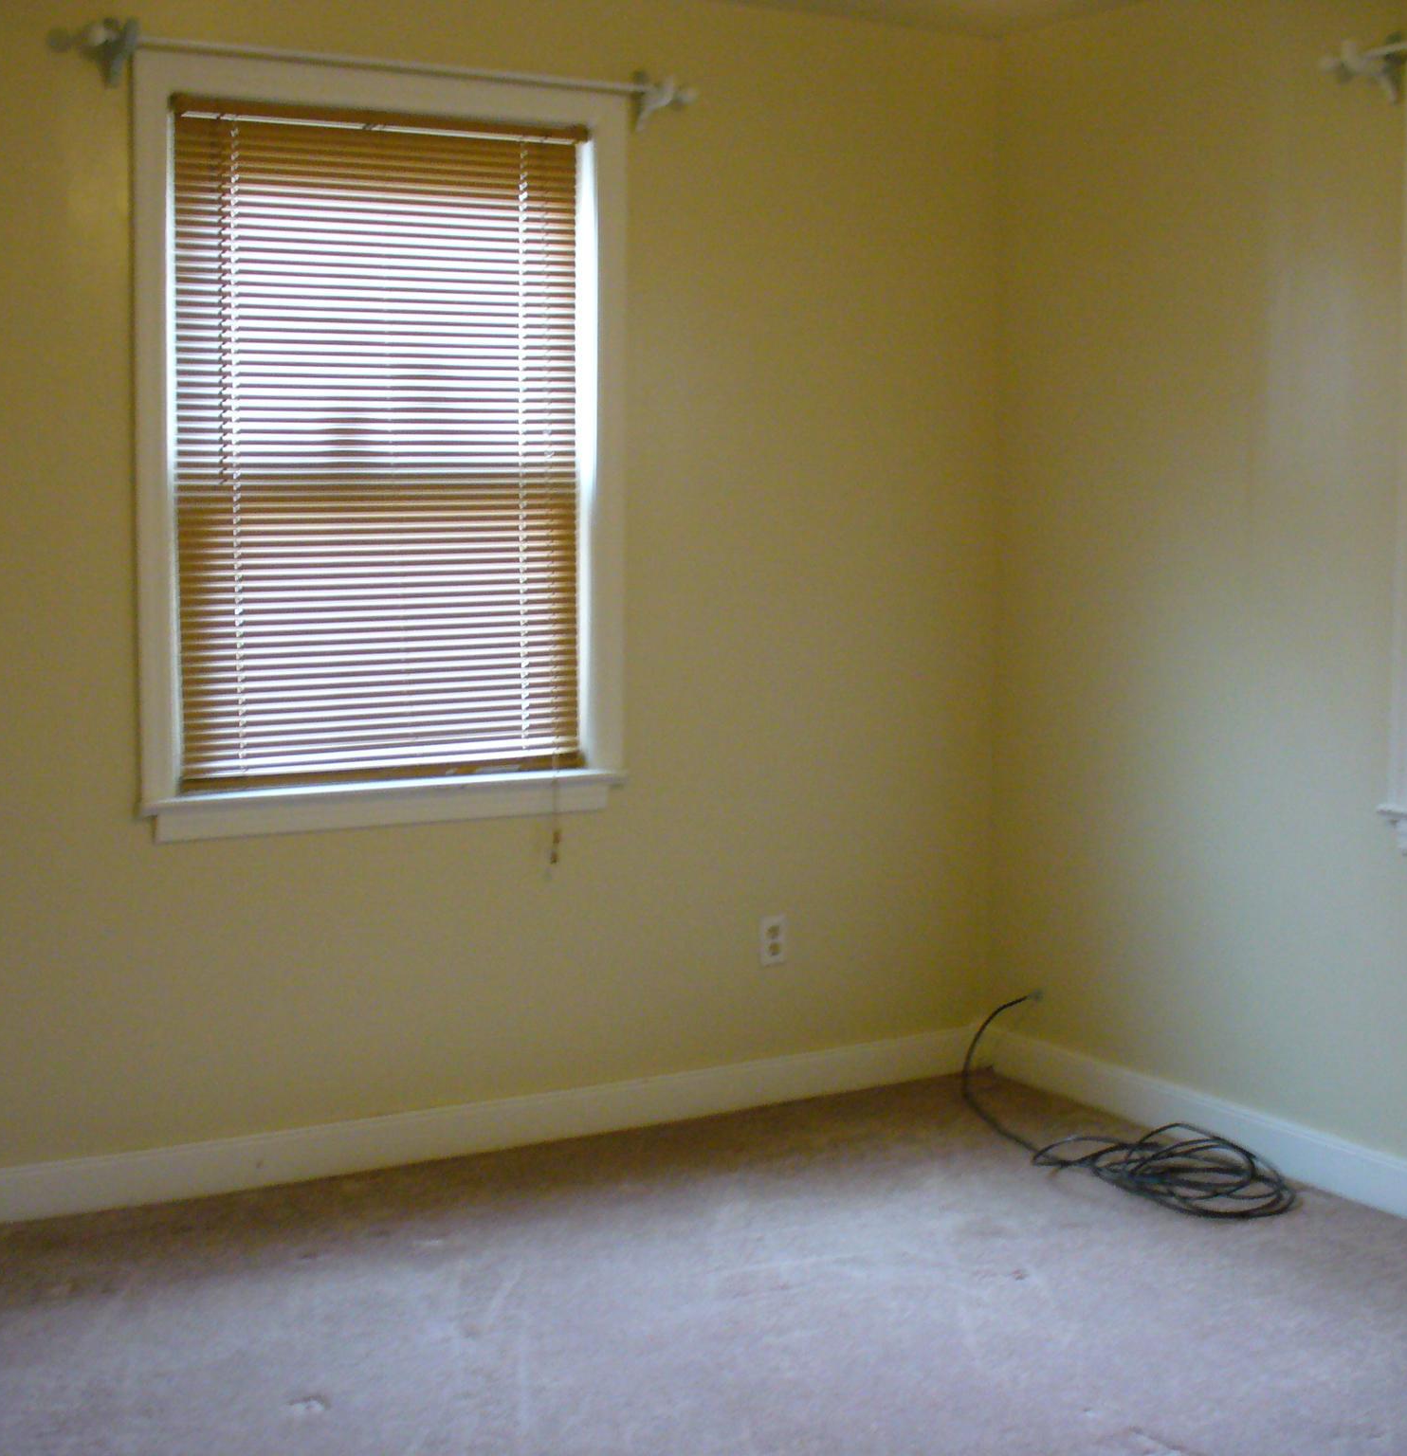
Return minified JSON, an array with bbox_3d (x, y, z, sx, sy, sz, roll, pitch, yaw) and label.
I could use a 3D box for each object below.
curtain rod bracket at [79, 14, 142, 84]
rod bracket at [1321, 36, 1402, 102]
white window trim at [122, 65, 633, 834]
[{"bbox_3d":[-1.058,-1.202,3.691,0.090,0.105,0.110,-3,7,-30],"label":"curtain rod bracket"},{"bbox_3d":[1.201,-1.203,3.798,0.110,0.105,0.090,-3,7,-30],"label":"rod bracket"},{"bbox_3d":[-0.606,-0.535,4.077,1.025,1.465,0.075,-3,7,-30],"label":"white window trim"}]

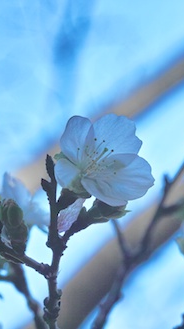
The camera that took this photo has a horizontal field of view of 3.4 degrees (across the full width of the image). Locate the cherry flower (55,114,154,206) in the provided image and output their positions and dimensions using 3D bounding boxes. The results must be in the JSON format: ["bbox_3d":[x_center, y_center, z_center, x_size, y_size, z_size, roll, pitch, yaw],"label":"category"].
[{"bbox_3d":[0.004,-0.001,0.950,0.030,0.029,0.018,7,-21,-26],"label":"cherry flower"}]

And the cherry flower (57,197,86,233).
[{"bbox_3d":[-0.006,0.016,0.953,0.009,0.011,0.006,5,-11,-20],"label":"cherry flower"}]

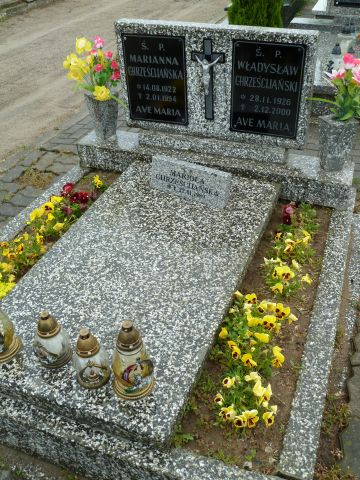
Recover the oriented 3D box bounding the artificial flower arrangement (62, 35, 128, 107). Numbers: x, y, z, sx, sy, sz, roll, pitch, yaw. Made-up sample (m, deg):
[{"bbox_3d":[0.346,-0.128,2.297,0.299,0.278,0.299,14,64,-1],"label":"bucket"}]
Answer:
[{"bbox_3d":[-0.454,-0.885,2.548,0.320,0.320,0.250,11,38,17],"label":"artificial flower arrangement"}]

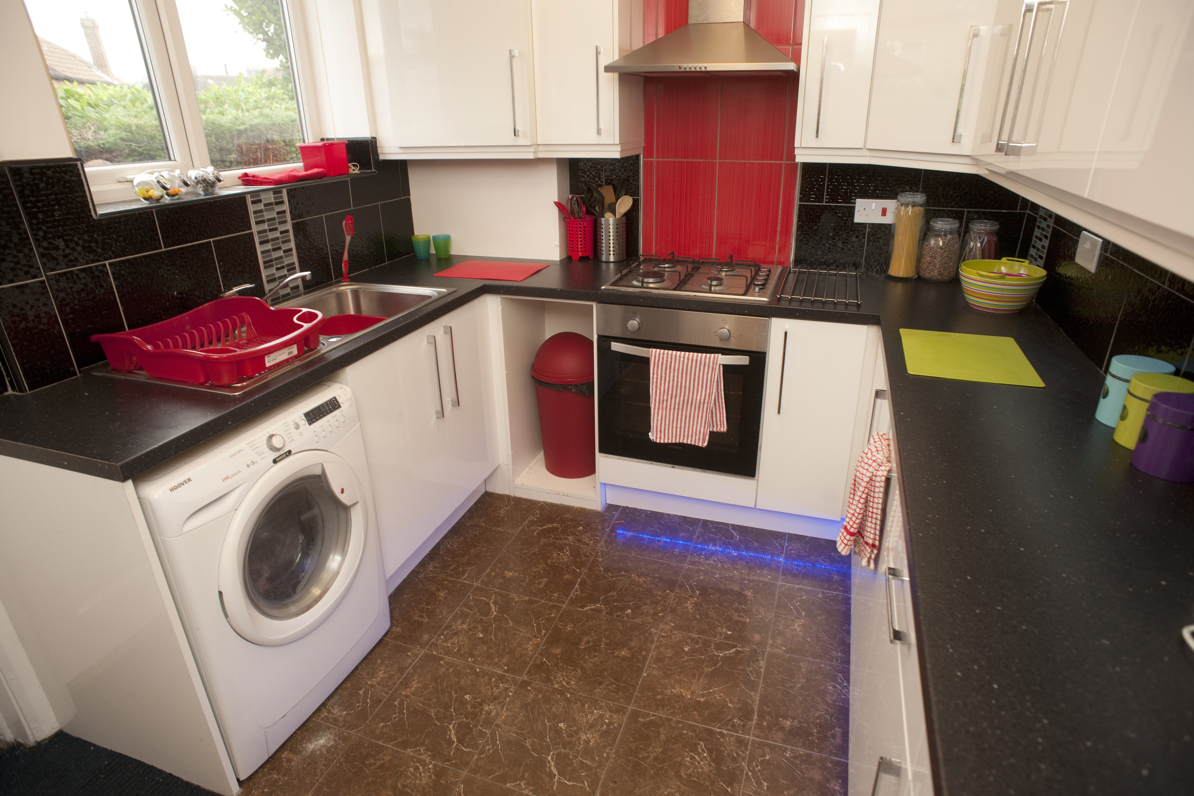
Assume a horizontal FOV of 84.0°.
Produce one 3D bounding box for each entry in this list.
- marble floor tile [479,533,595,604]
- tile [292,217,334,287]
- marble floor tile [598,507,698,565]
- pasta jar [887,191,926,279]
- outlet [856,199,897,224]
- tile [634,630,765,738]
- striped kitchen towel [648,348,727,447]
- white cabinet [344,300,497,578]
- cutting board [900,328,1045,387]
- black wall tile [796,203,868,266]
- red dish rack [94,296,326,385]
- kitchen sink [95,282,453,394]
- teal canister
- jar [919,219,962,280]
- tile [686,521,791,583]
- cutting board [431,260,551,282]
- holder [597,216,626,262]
[{"bbox_3d":[-0.209,0.609,2.386,0.325,0.010,0.325,7,24,18],"label":"marble floor tile"},{"bbox_3d":[-1.039,-0.529,2.433,0.010,0.246,0.167,7,25,18],"label":"tile"},{"bbox_3d":[0.208,0.520,2.534,0.322,0.010,0.315,7,25,18],"label":"marble floor tile"},{"bbox_3d":[1.160,-0.600,2.465,0.107,0.300,0.107,7,25,18],"label":"pasta jar"},{"bbox_3d":[1.059,-0.708,2.519,0.146,0.086,0.010,7,24,18],"label":"outlet"},{"bbox_3d":[0.302,0.803,1.906,0.325,0.010,0.325,7,24,18],"label":"tile"},{"bbox_3d":[0.318,0.001,2.322,0.272,0.348,0.055,7,24,18],"label":"striped kitchen towel"},{"bbox_3d":[-0.816,0.060,2.409,0.570,0.735,0.810,7,24,18],"label":"white cabinet"},{"bbox_3d":[0.932,-0.112,1.681,0.283,0.006,0.366,7,25,18],"label":"cutting board"},{"bbox_3d":[0.914,-0.625,2.588,0.265,0.255,0.010,7,25,18],"label":"black wall tile"},{"bbox_3d":[-0.983,-0.163,1.770,0.420,0.105,0.430,7,24,18],"label":"red dish rack"},{"bbox_3d":[-0.892,-0.155,2.064,0.475,0.165,1.000,7,25,18],"label":"kitchen sink"},{"bbox_3d":[1.068,-0.009,1.320,0.100,0.124,0.100,6,24,16],"label":"teal canister"},{"bbox_3d":[1.238,-0.531,2.388,0.122,0.200,0.122,7,25,18],"label":"jar"},{"bbox_3d":[0.529,0.563,2.473,0.330,0.010,0.325,7,25,18],"label":"tile"},{"bbox_3d":[-0.418,-0.517,2.675,0.381,0.006,0.287,7,25,18],"label":"cutting board"},{"bbox_3d":[0.065,-0.680,2.850,0.123,0.178,0.123,-1,23,0],"label":"holder"}]

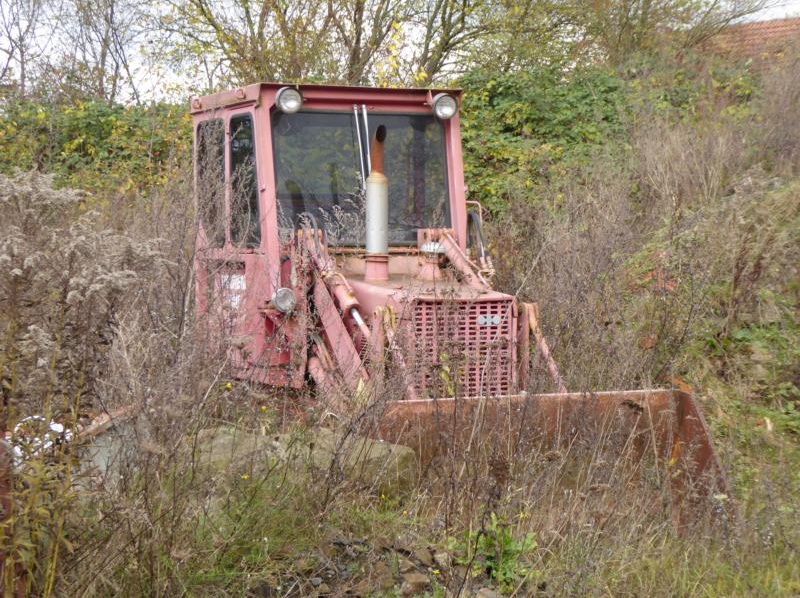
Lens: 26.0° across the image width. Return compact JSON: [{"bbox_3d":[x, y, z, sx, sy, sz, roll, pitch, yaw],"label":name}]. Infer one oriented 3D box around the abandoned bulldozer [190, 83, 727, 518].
[{"bbox_3d":[0.051,-0.121,11.529,1.960,2.677,4.710,-1,2,-25],"label":"abandoned bulldozer"}]

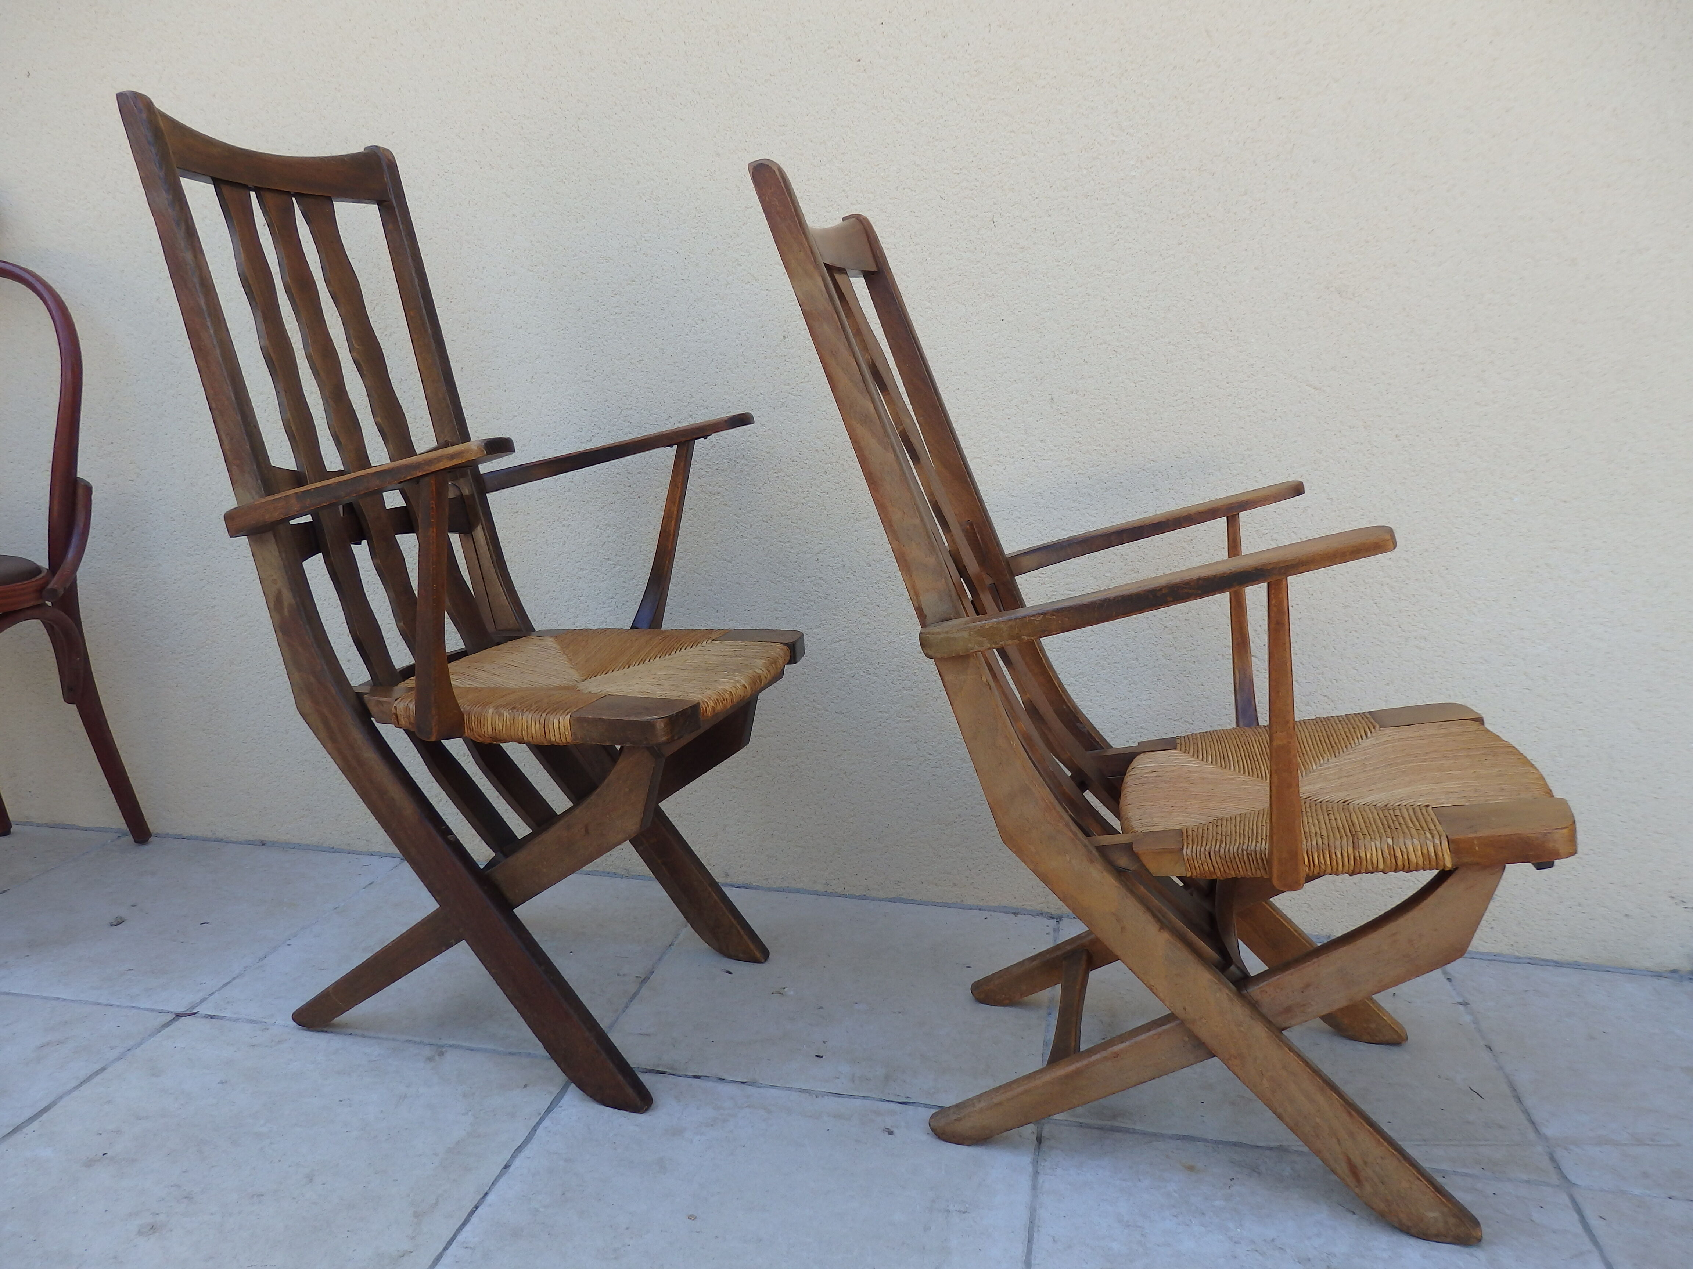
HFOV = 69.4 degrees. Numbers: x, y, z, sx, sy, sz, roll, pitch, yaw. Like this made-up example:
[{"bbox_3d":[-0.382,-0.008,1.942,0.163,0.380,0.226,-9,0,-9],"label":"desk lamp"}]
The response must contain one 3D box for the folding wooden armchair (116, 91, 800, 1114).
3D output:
[{"bbox_3d":[-0.384,-0.055,1.422,0.609,1.037,0.597,5,13,17],"label":"folding wooden armchair"}]

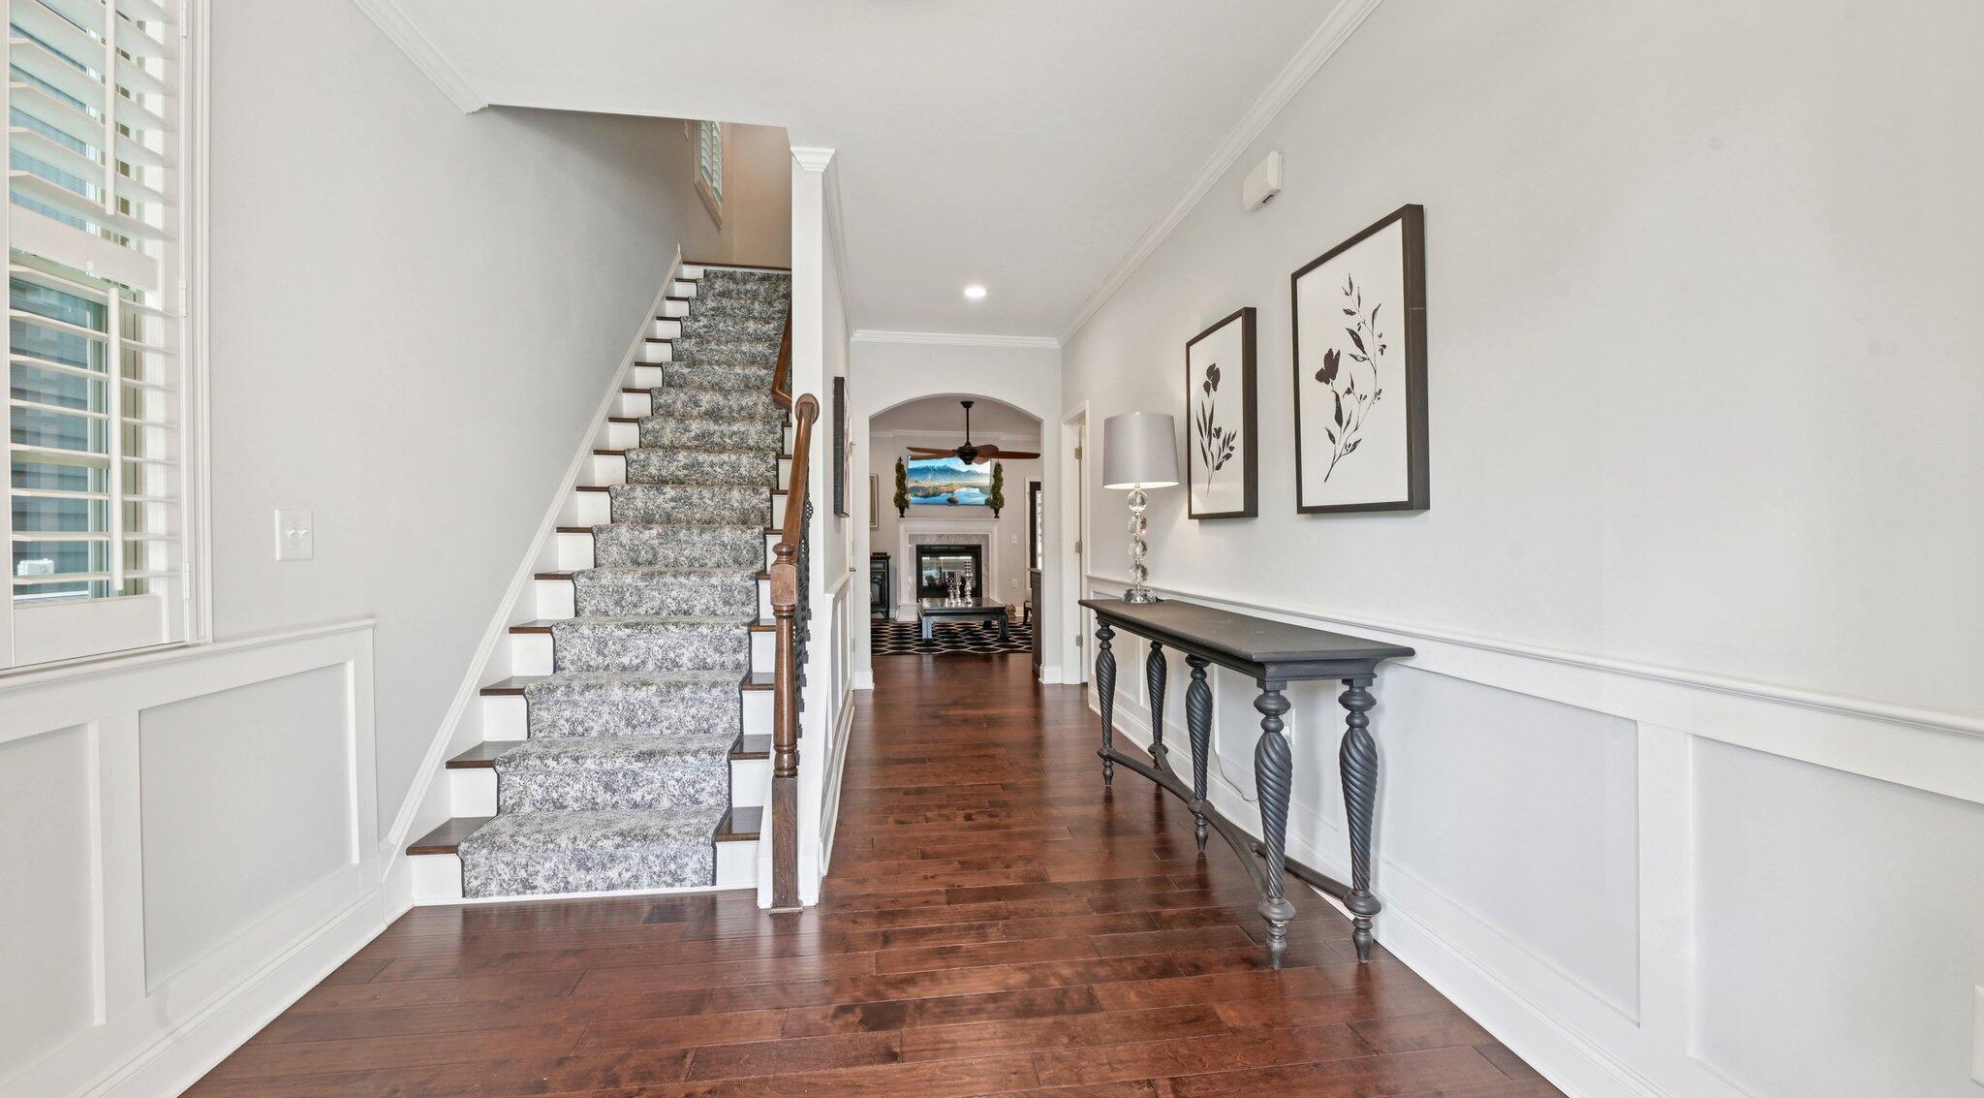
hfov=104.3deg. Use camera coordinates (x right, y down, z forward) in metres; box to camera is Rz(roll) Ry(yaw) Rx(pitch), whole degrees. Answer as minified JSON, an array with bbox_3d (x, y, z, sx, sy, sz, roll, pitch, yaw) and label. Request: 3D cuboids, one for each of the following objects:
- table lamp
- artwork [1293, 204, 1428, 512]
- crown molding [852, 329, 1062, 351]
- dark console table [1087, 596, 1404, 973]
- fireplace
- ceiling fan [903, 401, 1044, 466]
[{"bbox_3d":[0.690,-0.192,3.633,0.373,0.892,0.373,0,1,-8],"label":"table lamp"},{"bbox_3d":[1.093,-0.517,2.332,0.050,0.817,0.585,0,1,-8],"label":"artwork"},{"bbox_3d":[-0.258,-1.626,5.979,1.633,0.086,0.071,0,1,-8],"label":"crown molding"},{"bbox_3d":[0.777,0.695,2.869,0.479,0.862,1.724,0,1,-8],"label":"dark console table"},{"bbox_3d":[-0.620,0.467,11.154,0.937,1.008,0.353,0,1,-8],"label":"fireplace"},{"bbox_3d":[-0.206,-1.306,8.742,1.542,0.716,1.542,0,1,-8],"label":"ceiling fan"}]

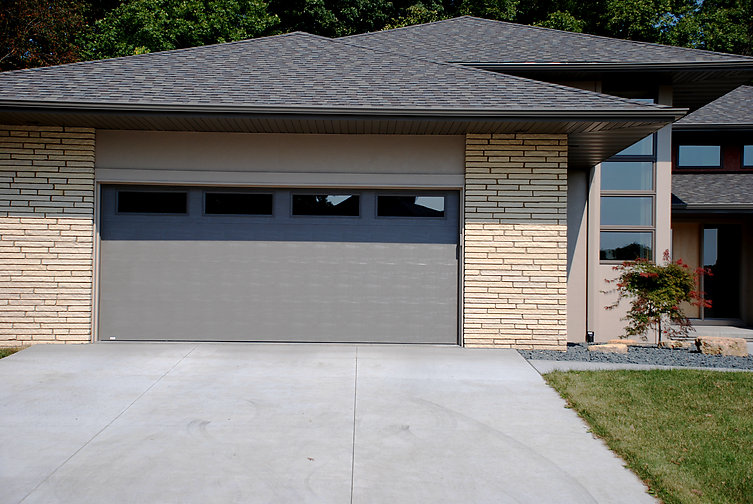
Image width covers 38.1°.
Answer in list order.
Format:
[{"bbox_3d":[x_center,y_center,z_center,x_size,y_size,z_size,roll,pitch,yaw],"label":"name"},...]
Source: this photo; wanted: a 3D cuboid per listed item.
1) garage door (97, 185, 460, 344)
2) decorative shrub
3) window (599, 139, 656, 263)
[{"bbox_3d":[-1.335,0.178,14.921,4.880,2.140,0.100,1,-2,-1],"label":"garage door"},{"bbox_3d":[4.438,0.724,17.136,1.620,1.480,1.500,1,-2,-1],"label":"decorative shrub"},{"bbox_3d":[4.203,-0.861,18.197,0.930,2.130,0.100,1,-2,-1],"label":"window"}]

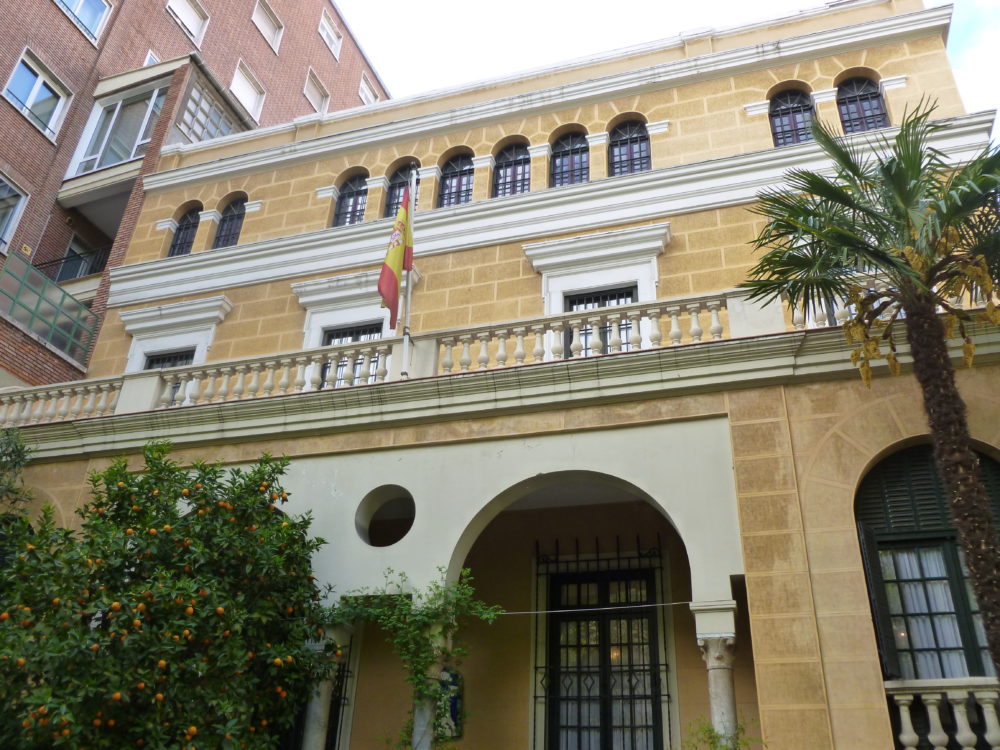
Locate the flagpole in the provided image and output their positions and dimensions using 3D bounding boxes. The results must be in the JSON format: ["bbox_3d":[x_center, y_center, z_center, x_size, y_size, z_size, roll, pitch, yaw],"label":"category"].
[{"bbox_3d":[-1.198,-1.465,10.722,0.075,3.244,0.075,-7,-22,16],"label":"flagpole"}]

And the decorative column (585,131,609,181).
[{"bbox_3d":[1.690,-3.551,13.604,0.380,1.100,0.260,-7,-30,16],"label":"decorative column"}]

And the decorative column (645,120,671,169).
[{"bbox_3d":[2.832,-3.930,14.266,0.411,1.187,0.250,-7,-31,16],"label":"decorative column"}]

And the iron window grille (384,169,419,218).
[{"bbox_3d":[-1.832,-3.545,15.800,0.768,1.611,0.080,-7,-31,16],"label":"iron window grille"}]

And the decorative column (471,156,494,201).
[{"bbox_3d":[-0.297,-3.315,14.171,0.380,1.100,0.260,-7,-30,16],"label":"decorative column"}]

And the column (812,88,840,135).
[{"bbox_3d":[5.148,-3.962,12.616,0.390,1.100,0.260,-7,-30,16],"label":"column"}]

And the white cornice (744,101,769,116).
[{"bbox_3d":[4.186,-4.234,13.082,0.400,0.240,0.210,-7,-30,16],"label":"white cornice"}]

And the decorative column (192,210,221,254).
[{"bbox_3d":[-6.153,-2.866,16.879,0.422,1.187,0.250,-7,-31,16],"label":"decorative column"}]

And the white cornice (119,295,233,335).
[{"bbox_3d":[-5.888,-1.035,14.576,2.250,0.400,0.263,-7,-30,16],"label":"white cornice"}]

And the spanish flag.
[{"bbox_3d":[-1.444,-1.679,11.413,0.460,2.480,0.280,-7,-31,16],"label":"spanish flag"}]

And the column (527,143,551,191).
[{"bbox_3d":[0.775,-3.941,15.711,0.430,1.170,0.310,-7,-31,16],"label":"column"}]

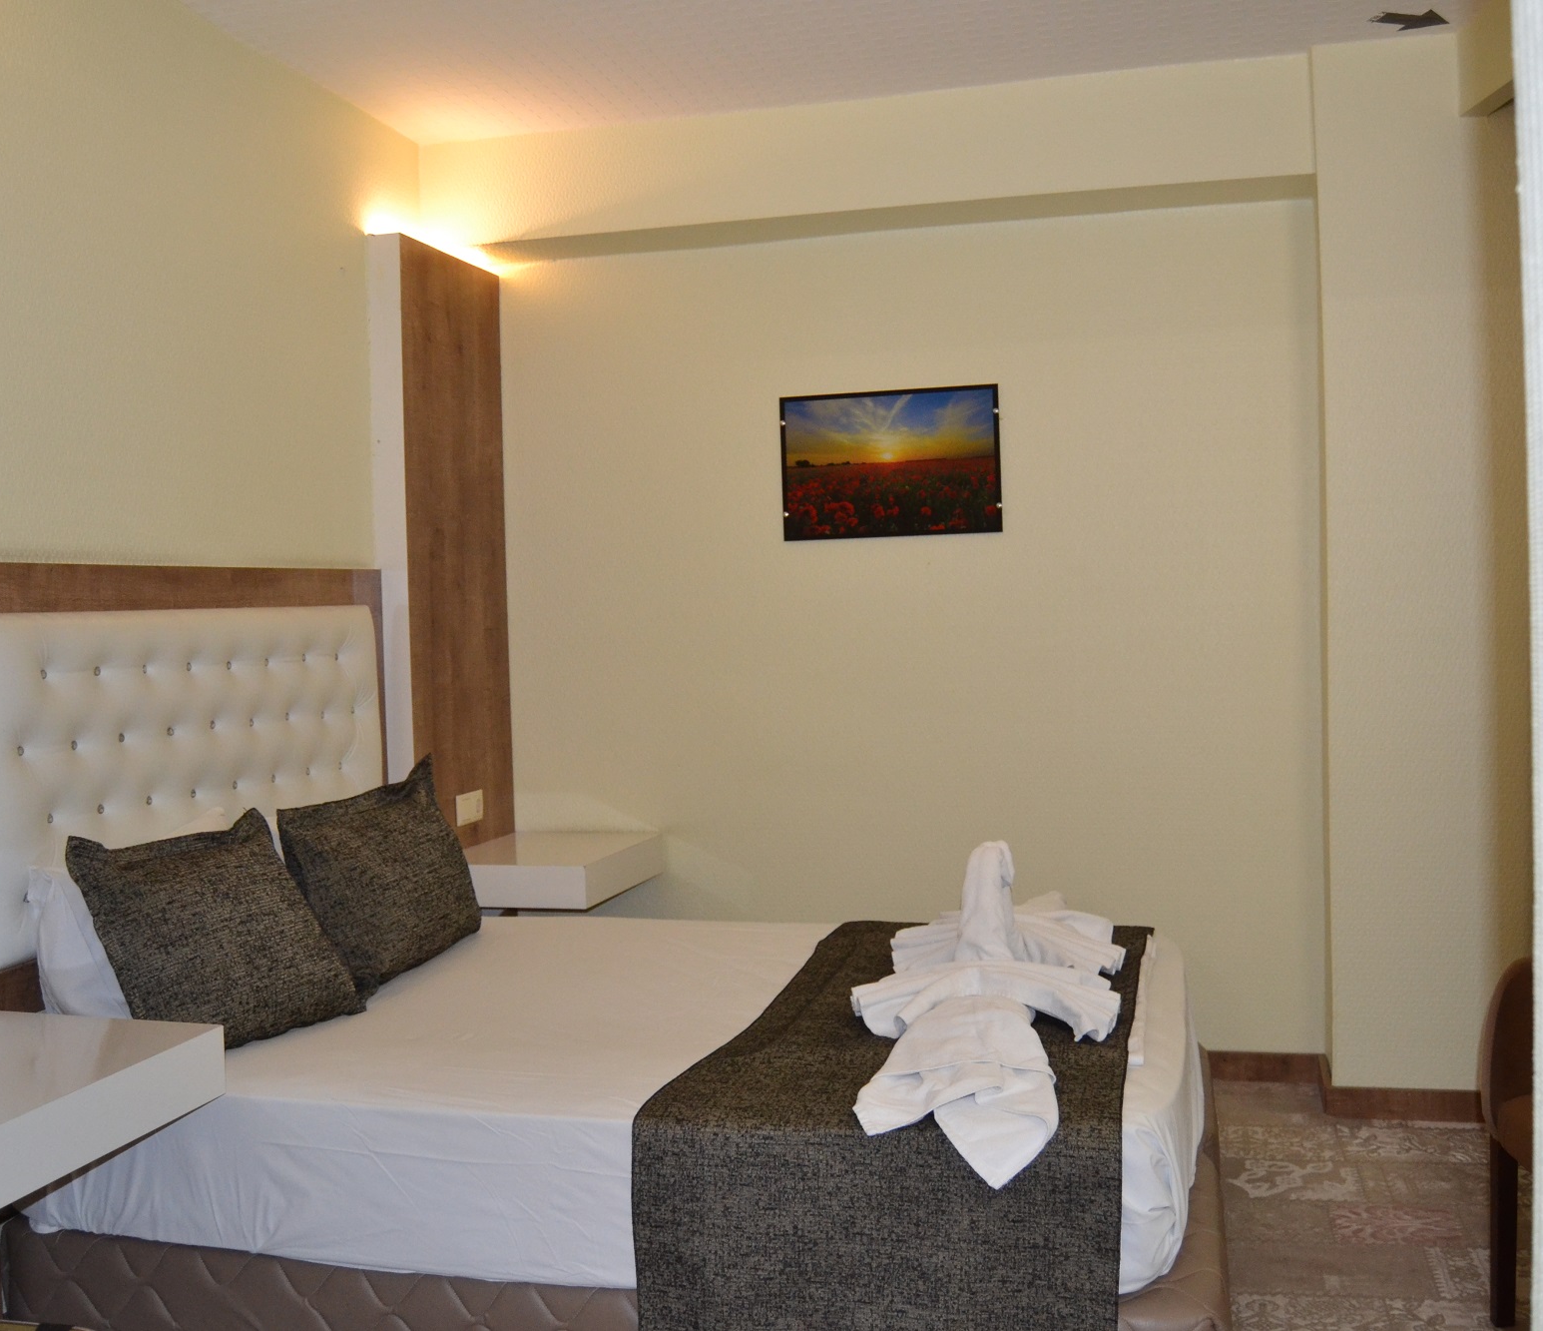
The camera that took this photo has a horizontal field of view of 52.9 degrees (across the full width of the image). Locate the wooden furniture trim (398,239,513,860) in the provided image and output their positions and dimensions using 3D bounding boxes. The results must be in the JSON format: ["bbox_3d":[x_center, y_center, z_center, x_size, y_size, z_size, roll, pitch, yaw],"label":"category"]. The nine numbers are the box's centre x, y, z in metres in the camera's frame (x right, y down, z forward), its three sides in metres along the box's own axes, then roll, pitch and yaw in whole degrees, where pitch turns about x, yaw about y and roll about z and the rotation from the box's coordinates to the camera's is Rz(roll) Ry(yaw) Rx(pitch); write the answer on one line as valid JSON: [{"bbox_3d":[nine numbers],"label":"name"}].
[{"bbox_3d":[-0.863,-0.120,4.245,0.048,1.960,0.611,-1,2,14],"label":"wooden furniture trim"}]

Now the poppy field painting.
[{"bbox_3d":[0.321,-0.549,4.242,0.602,0.399,0.023,-1,2,14],"label":"poppy field painting"}]

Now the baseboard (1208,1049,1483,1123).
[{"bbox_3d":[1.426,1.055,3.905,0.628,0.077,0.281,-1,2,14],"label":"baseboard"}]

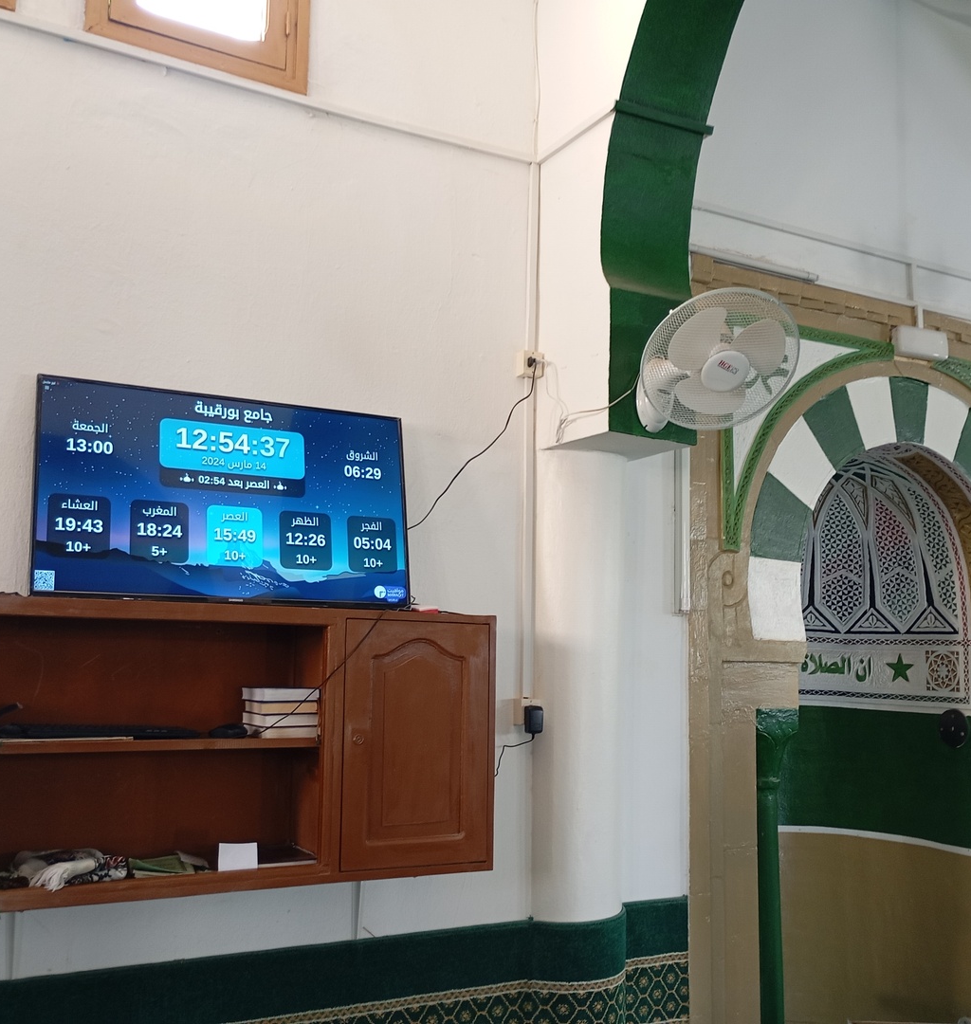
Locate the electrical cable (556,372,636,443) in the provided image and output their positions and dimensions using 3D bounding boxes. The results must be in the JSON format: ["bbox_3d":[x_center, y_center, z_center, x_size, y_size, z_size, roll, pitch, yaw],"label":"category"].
[{"bbox_3d":[0.315,-0.323,3.223,0.100,0.220,0.330,5,-8,-28],"label":"electrical cable"}]

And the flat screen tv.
[{"bbox_3d":[-0.660,-0.028,2.872,0.970,0.562,0.060,5,-20,-28],"label":"flat screen tv"}]

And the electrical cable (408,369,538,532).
[{"bbox_3d":[-0.032,-0.206,3.264,0.430,0.540,0.080,5,-8,-28],"label":"electrical cable"}]

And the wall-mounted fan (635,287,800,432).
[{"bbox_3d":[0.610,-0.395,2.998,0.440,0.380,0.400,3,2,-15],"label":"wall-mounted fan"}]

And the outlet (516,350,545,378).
[{"bbox_3d":[0.140,-0.448,3.414,0.075,0.078,0.044,5,-8,-28],"label":"outlet"}]

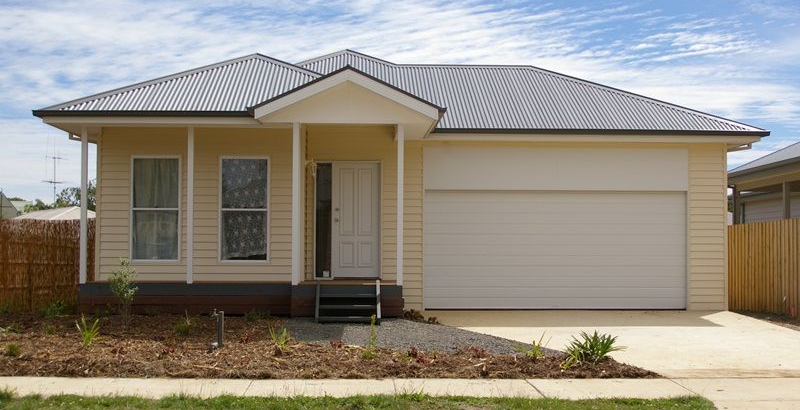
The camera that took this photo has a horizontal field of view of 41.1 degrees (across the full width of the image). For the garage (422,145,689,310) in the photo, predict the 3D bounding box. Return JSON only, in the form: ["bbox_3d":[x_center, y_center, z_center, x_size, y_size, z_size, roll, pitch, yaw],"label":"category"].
[{"bbox_3d":[2.680,0.499,21.585,4.780,2.910,5.200,0,-2,-2],"label":"garage"}]

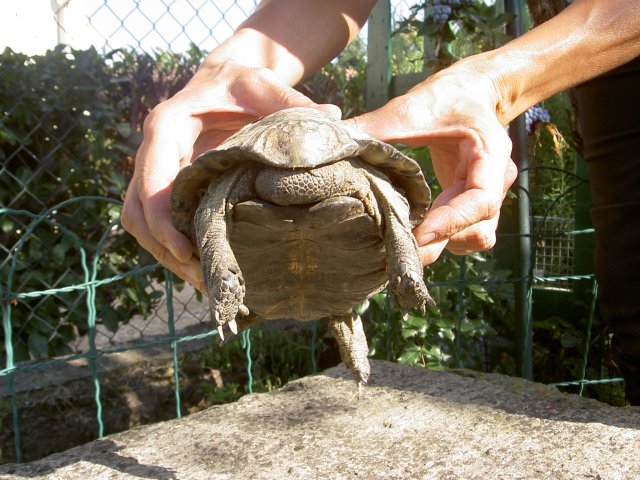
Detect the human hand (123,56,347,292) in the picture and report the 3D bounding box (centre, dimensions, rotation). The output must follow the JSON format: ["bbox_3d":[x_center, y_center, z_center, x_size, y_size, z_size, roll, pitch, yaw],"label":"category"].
[{"bbox_3d":[-0.058,-0.044,0.470,0.128,0.135,0.105,-3,13,-12],"label":"human hand"}]

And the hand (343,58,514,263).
[{"bbox_3d":[0.075,-0.053,0.485,0.105,0.118,0.100,3,13,12],"label":"hand"}]

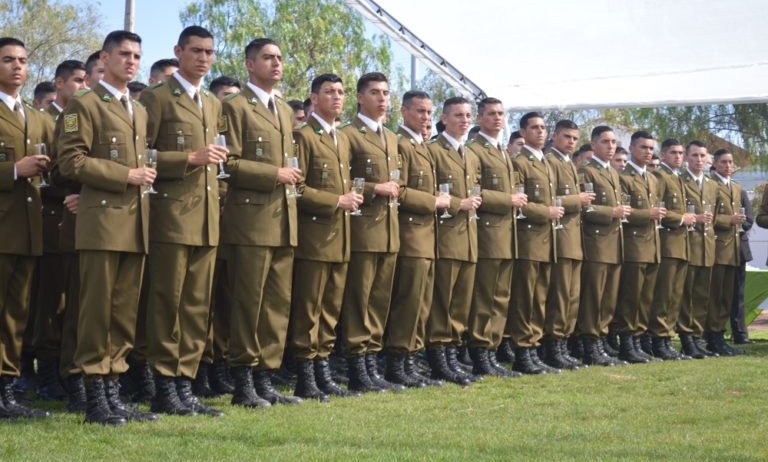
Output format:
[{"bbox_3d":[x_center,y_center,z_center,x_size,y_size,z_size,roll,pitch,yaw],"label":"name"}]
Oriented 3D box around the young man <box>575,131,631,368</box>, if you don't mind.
[{"bbox_3d":[1.631,0.104,12.950,0.380,1.757,0.500,0,-2,35],"label":"young man"}]

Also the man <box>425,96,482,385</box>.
[{"bbox_3d":[0.435,0.048,10.850,0.380,1.761,0.500,0,-2,35],"label":"man"}]

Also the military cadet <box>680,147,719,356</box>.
[{"bbox_3d":[2.611,0.145,14.480,0.500,1.782,0.380,1,-1,-29],"label":"military cadet"}]

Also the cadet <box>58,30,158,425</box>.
[{"bbox_3d":[-1.226,-0.022,8.015,0.420,1.796,0.520,1,0,30],"label":"cadet"}]

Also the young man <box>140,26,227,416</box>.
[{"bbox_3d":[-0.943,-0.053,8.503,0.420,1.887,0.520,1,0,34],"label":"young man"}]

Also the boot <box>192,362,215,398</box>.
[{"bbox_3d":[-0.963,0.776,9.270,0.280,0.220,0.110,1,0,44],"label":"boot"}]

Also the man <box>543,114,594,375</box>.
[{"bbox_3d":[1.306,0.089,12.430,0.380,1.750,0.500,0,-1,32],"label":"man"}]

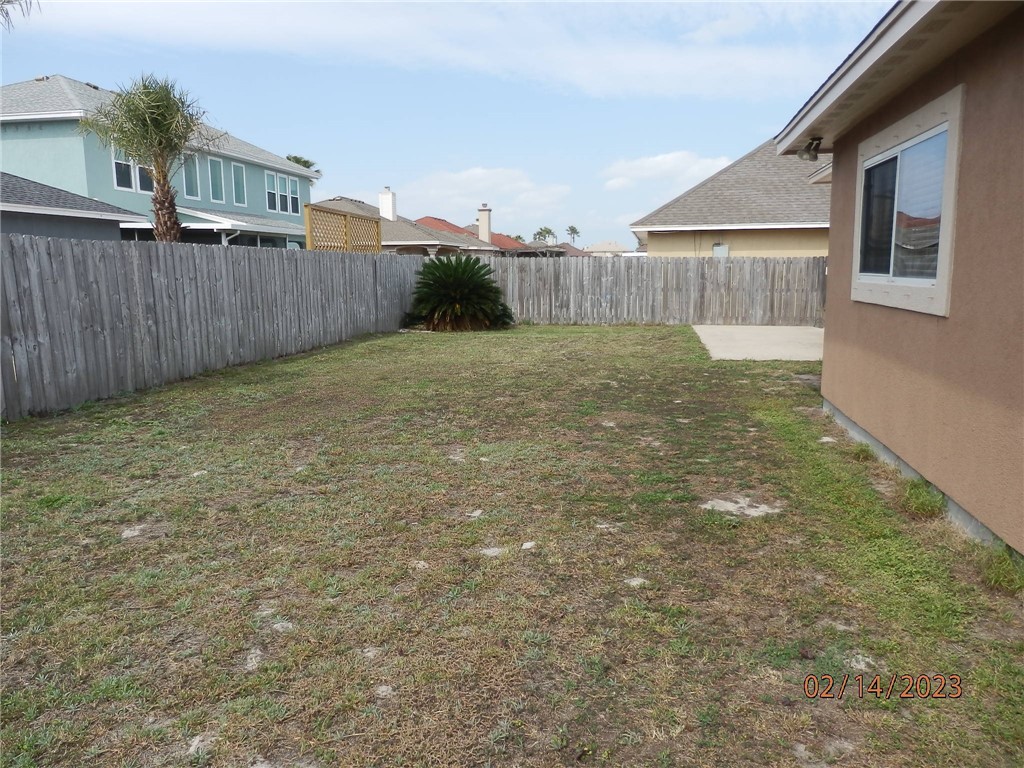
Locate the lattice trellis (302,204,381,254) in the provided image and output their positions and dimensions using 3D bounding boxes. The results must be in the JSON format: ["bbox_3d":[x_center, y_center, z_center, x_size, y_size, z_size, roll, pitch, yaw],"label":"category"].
[{"bbox_3d":[-3.465,-2.298,15.796,0.120,2.640,3.740,2,9,12],"label":"lattice trellis"}]

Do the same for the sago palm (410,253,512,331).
[{"bbox_3d":[-1.271,-2.258,18.220,2.570,1.810,2.400,0,9,0],"label":"sago palm"}]

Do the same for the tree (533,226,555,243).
[{"bbox_3d":[4.829,-19.584,110.298,3.570,7.510,3.570,0,9,0],"label":"tree"}]

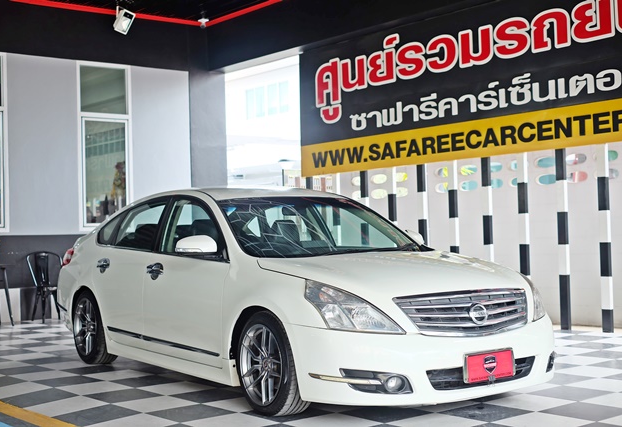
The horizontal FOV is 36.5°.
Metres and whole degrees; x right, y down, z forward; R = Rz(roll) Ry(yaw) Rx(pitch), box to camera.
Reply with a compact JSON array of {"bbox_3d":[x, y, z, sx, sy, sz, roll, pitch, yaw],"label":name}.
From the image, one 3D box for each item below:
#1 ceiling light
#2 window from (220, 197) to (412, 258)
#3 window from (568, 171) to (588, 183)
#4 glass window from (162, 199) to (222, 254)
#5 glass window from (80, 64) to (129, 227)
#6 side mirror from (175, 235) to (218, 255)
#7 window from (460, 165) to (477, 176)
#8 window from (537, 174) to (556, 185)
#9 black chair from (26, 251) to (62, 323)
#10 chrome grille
[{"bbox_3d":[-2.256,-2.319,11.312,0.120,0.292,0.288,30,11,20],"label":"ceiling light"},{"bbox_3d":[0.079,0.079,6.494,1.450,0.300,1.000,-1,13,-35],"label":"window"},{"bbox_3d":[2.787,-0.376,9.820,0.070,0.123,0.257,0,-1,-40],"label":"window"},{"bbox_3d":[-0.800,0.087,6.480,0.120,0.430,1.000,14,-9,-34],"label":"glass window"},{"bbox_3d":[-2.702,-0.882,12.376,0.732,2.131,0.090,0,-1,-40],"label":"glass window"},{"bbox_3d":[-0.733,0.203,6.062,0.245,0.145,0.150,-1,-1,-35],"label":"side mirror"},{"bbox_3d":[1.847,-0.499,10.938,0.070,0.127,0.263,0,-1,-40],"label":"window"},{"bbox_3d":[2.546,-0.362,10.107,0.070,0.112,0.280,0,-1,-40],"label":"window"},{"bbox_3d":[-3.191,0.899,11.589,0.450,0.850,0.470,0,-1,-40],"label":"black chair"},{"bbox_3d":[0.916,0.556,5.295,1.020,0.260,0.170,-1,-1,-35],"label":"chrome grille"}]

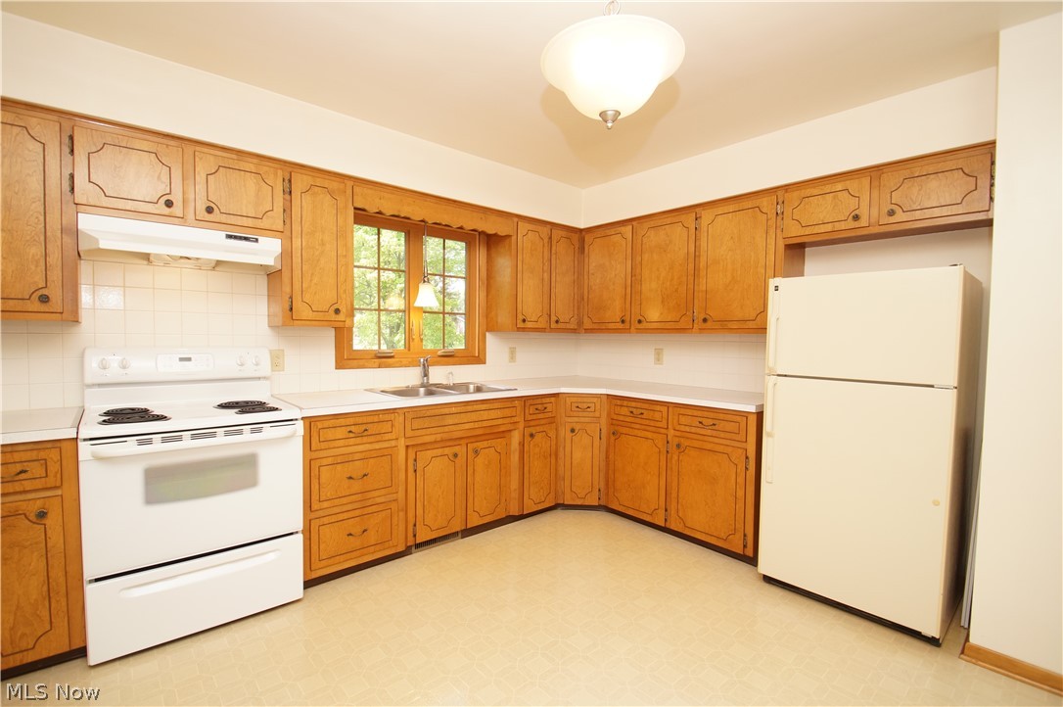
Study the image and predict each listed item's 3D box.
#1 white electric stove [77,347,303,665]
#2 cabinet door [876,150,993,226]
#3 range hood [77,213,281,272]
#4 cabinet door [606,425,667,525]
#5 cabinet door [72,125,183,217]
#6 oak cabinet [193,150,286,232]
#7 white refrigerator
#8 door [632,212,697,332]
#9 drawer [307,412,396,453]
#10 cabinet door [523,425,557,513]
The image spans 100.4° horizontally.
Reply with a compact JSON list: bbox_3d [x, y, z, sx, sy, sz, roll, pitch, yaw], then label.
[{"bbox_3d":[-1.585,0.589,2.128,0.760,1.208,0.694,-1,3,-38],"label":"white electric stove"},{"bbox_3d":[1.919,-0.778,2.122,0.030,0.263,0.392,-1,3,-42],"label":"cabinet door"},{"bbox_3d":[-1.699,-0.511,2.196,0.739,0.163,0.360,-1,3,-40],"label":"range hood"},{"bbox_3d":[0.727,0.817,3.030,0.030,0.602,0.449,-1,3,-42],"label":"cabinet door"},{"bbox_3d":[-1.766,-0.791,1.957,0.357,0.323,0.030,-1,3,-39],"label":"cabinet door"},{"bbox_3d":[-1.518,-0.784,2.291,0.380,0.314,0.337,-1,3,-38],"label":"oak cabinet"},{"bbox_3d":[1.760,0.428,2.335,0.740,1.611,0.723,-1,3,-42],"label":"white refrigerator"},{"bbox_3d":[0.955,-0.570,3.189,0.030,0.786,0.476,-1,3,-42],"label":"door"},{"bbox_3d":[-1.038,0.388,2.440,0.435,0.142,0.460,-1,3,-40],"label":"drawer"},{"bbox_3d":[0.053,0.799,3.109,0.278,0.598,0.022,-1,3,-38],"label":"cabinet door"}]

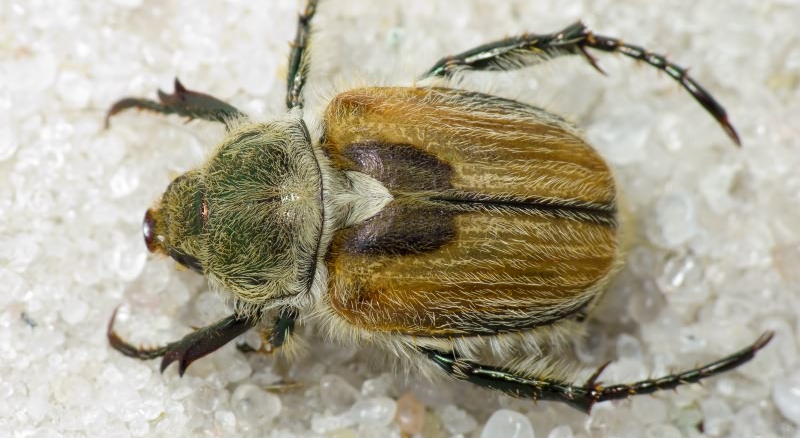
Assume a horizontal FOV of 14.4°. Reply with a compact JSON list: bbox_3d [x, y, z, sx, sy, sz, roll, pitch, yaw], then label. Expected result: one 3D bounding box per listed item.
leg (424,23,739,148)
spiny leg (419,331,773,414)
[{"bbox_3d":[0.004,-0.003,0.070,0.007,0.002,0.002,12,77,3],"label":"leg"},{"bbox_3d":[0.004,0.003,0.069,0.008,0.002,0.002,-2,77,0],"label":"spiny leg"}]

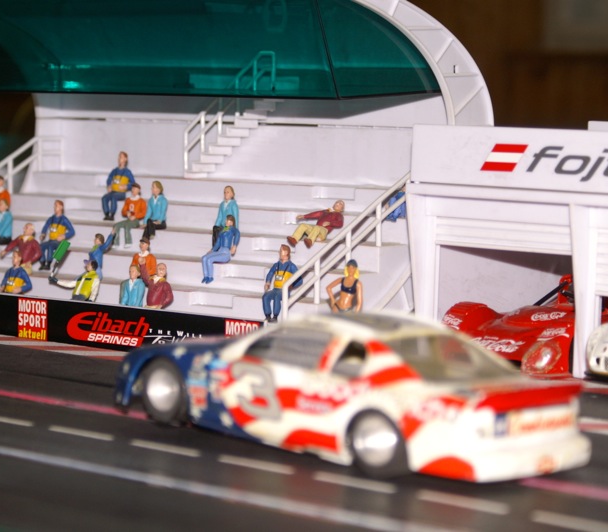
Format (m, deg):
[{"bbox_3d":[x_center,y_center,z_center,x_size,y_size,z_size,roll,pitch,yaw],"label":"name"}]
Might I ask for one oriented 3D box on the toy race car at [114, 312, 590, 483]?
[{"bbox_3d":[0.015,0.049,0.830,0.208,0.055,0.077,7,8,42],"label":"toy race car"}]

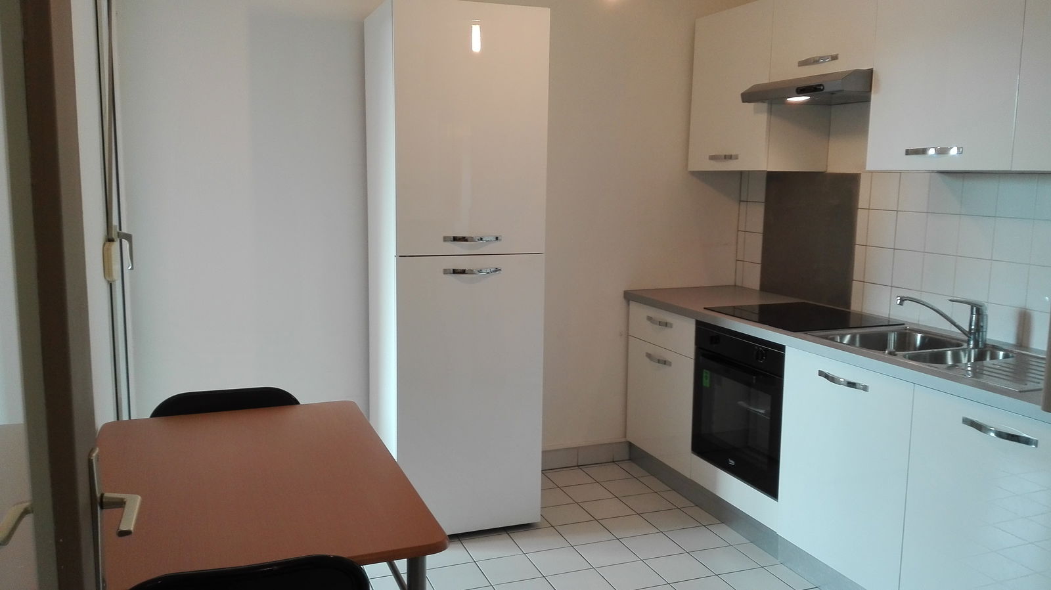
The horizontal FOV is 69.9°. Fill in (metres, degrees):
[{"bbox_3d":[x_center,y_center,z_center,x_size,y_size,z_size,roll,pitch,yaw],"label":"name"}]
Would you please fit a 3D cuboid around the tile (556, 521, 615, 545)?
[{"bbox_3d":[0.251,1.004,3.159,0.200,0.010,0.181,-2,9,-21],"label":"tile"}]

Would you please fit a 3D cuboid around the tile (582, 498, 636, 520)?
[{"bbox_3d":[0.364,0.948,3.325,0.203,0.010,0.186,-1,9,-23],"label":"tile"}]

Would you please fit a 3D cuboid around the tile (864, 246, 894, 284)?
[{"bbox_3d":[1.484,-0.120,3.146,0.010,0.151,0.149,-2,8,-21],"label":"tile"}]

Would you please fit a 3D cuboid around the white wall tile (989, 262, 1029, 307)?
[{"bbox_3d":[1.709,-0.037,2.653,0.010,0.152,0.136,-3,9,-24],"label":"white wall tile"}]

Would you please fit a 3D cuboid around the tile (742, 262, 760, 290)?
[{"bbox_3d":[1.170,-0.088,3.906,0.010,0.153,0.143,-1,9,-23],"label":"tile"}]

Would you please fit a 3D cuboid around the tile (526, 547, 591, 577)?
[{"bbox_3d":[0.129,1.008,2.831,0.203,0.010,0.186,-1,9,-23],"label":"tile"}]

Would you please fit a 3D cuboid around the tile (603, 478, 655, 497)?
[{"bbox_3d":[0.505,0.967,3.749,0.212,0.010,0.198,-2,9,-21],"label":"tile"}]

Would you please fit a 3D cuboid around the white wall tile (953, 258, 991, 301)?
[{"bbox_3d":[1.712,-0.061,2.874,0.010,0.160,0.147,-2,9,-21],"label":"white wall tile"}]

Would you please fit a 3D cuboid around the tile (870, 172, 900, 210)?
[{"bbox_3d":[1.491,-0.428,3.114,0.010,0.152,0.136,-3,9,-24],"label":"tile"}]

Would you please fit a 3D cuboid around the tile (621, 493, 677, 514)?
[{"bbox_3d":[0.583,0.992,3.567,0.212,0.010,0.198,-2,9,-21],"label":"tile"}]

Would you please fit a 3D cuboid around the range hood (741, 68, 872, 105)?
[{"bbox_3d":[1.298,-0.857,3.151,0.490,0.088,0.595,-2,9,-21],"label":"range hood"}]

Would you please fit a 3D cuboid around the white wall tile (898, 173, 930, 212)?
[{"bbox_3d":[1.547,-0.407,2.989,0.010,0.152,0.136,-3,9,-24],"label":"white wall tile"}]

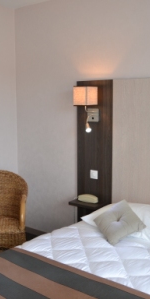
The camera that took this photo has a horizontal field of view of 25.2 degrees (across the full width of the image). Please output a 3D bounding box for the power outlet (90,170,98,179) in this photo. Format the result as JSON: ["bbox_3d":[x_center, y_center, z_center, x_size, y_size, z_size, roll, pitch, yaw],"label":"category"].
[{"bbox_3d":[0.176,0.234,3.121,0.081,0.081,0.012,7,10,39],"label":"power outlet"}]

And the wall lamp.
[{"bbox_3d":[0.103,-0.353,2.974,0.150,0.402,0.200,7,10,39],"label":"wall lamp"}]

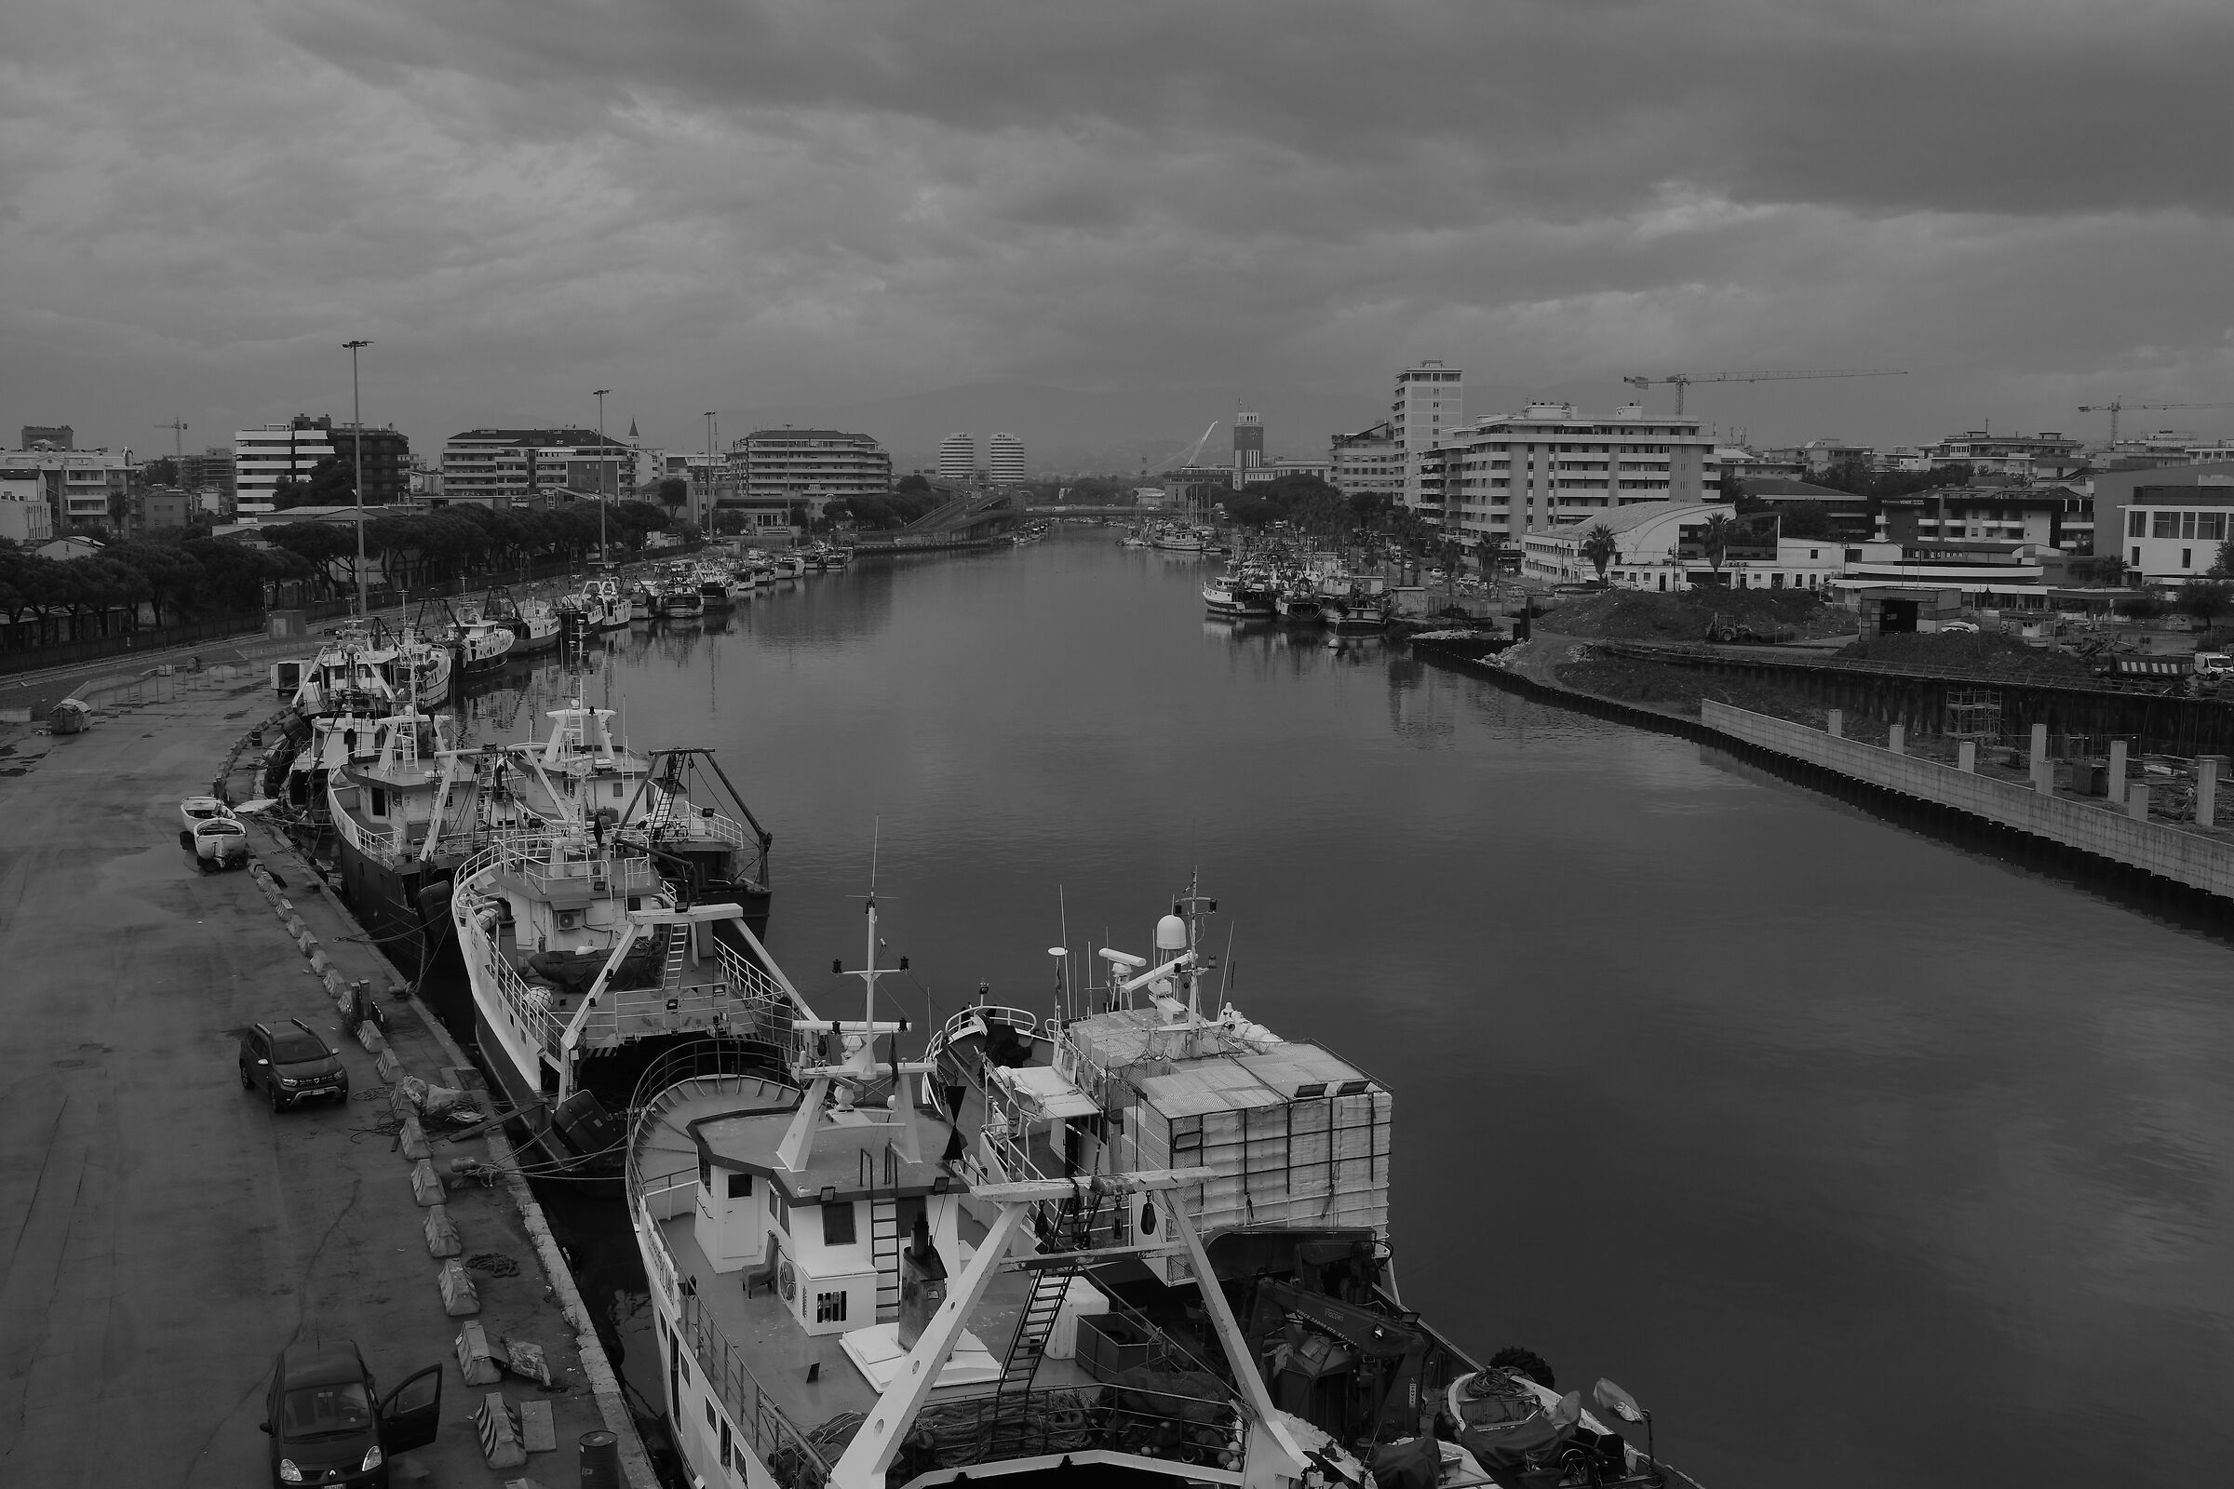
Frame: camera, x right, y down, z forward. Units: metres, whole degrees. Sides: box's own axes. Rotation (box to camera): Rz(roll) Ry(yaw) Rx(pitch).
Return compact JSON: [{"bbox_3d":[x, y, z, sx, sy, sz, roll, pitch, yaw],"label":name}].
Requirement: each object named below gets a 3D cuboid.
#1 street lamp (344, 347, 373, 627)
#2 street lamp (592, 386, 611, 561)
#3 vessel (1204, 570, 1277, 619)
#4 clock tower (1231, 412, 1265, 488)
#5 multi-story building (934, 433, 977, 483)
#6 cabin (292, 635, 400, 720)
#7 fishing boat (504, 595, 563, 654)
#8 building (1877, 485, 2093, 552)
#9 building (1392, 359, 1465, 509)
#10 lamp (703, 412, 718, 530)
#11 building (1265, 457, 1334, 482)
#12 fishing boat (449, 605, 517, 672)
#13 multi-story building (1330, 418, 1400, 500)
[{"bbox_3d":[-85.531,-29.754,244.878,3.200,30.800,2.800,-2,7,-17],"label":"street lamp"},{"bbox_3d":[-93.145,-48.172,392.977,3.200,30.800,2.800,-2,7,-17],"label":"street lamp"},{"bbox_3d":[16.109,-19.539,277.775,9.600,6.400,3.400,3,8,25],"label":"vessel"},{"bbox_3d":[56.950,-122.010,942.150,10.000,42.500,10.000,-3,8,-20],"label":"clock tower"},{"bbox_3d":[-115.990,-202.630,1577.050,24.500,46.000,22.000,0,7,0],"label":"multi-story building"},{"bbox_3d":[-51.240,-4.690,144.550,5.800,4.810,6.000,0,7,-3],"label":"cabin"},{"bbox_3d":[-59.150,-12.190,219.090,4.700,5.580,14.500,1,7,6],"label":"fishing boat"},{"bbox_3d":[150.798,-37.586,376.634,34.500,14.700,15.000,3,8,24],"label":"building"},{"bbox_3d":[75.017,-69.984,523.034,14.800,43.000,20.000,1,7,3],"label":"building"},{"bbox_3d":[-96.250,-63.200,515.100,2.900,31.030,2.400,1,7,2],"label":"lamp"},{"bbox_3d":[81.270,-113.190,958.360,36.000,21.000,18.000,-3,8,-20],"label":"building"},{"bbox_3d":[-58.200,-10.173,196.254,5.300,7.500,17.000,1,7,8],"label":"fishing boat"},{"bbox_3d":[67.990,-69.240,574.770,19.000,31.460,26.000,1,7,2],"label":"multi-story building"}]

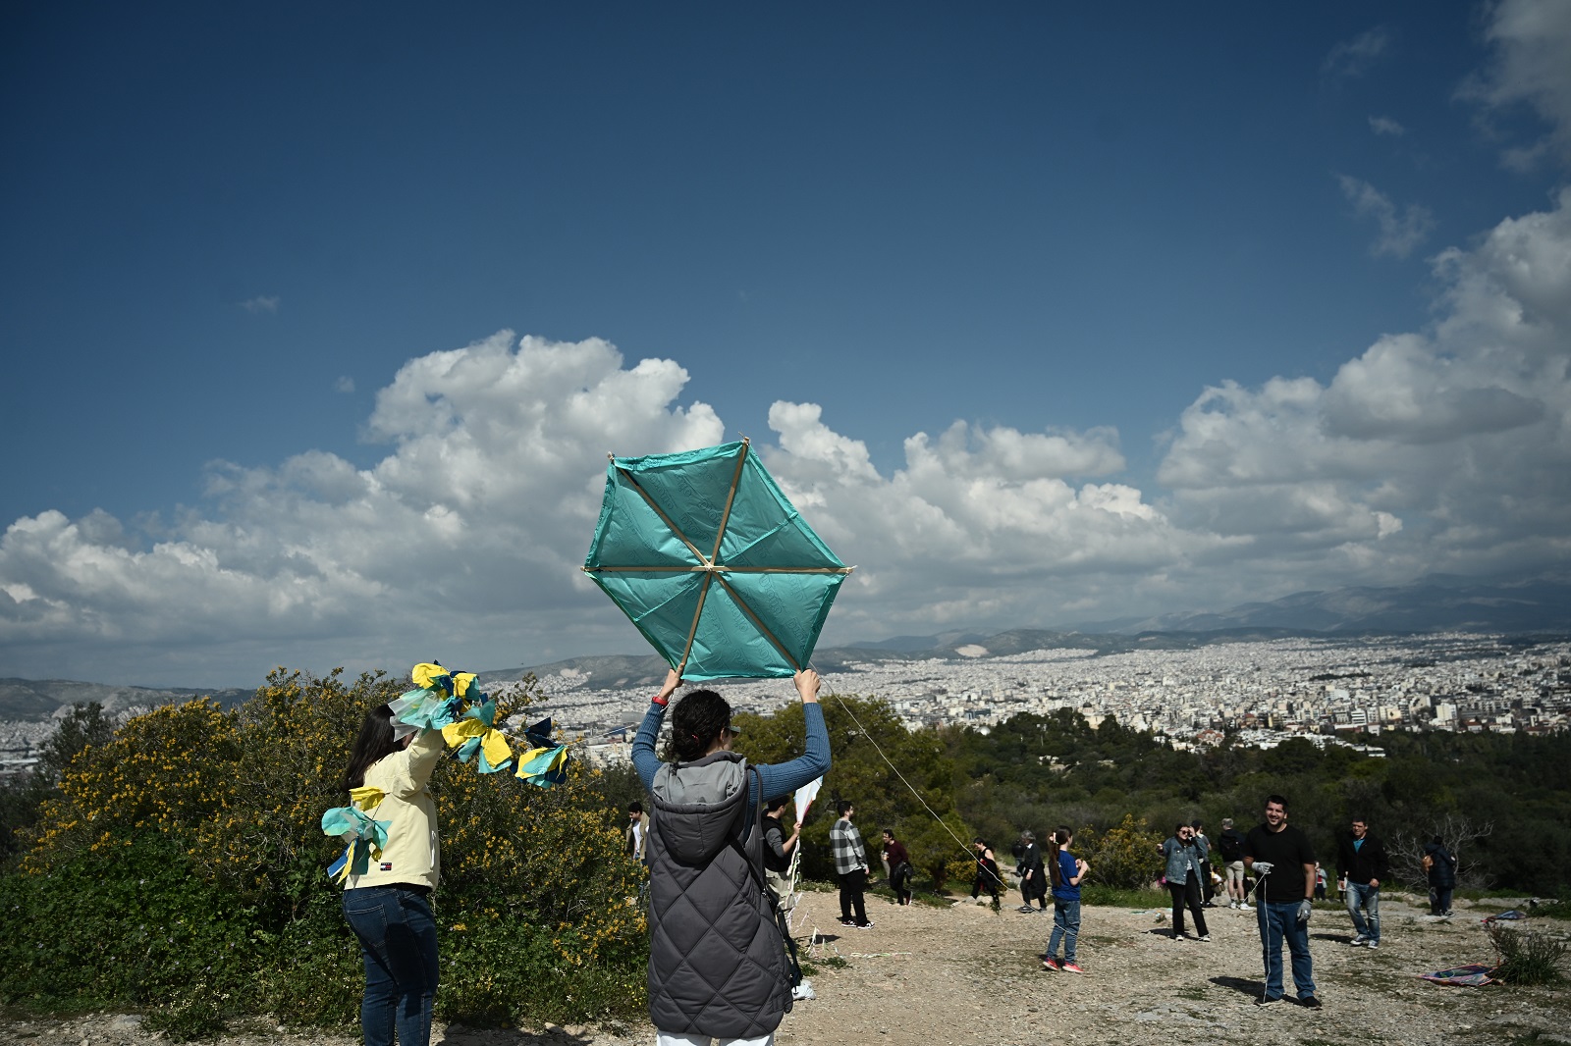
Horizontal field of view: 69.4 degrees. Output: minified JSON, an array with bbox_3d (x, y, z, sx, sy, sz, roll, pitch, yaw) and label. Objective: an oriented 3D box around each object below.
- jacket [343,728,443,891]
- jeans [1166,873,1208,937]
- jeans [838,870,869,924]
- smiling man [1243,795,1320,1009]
[{"bbox_3d":[-1.551,1.129,4.500,0.400,0.610,0.450,4,-10,-42],"label":"jacket"},{"bbox_3d":[5.848,5.541,16.500,0.480,0.950,0.320,-3,-8,0],"label":"jeans"},{"bbox_3d":[0.961,5.309,16.200,0.340,0.860,0.390,2,-9,-30],"label":"jeans"},{"bbox_3d":[4.399,3.348,10.050,0.620,1.770,0.420,-7,-9,30],"label":"smiling man"}]

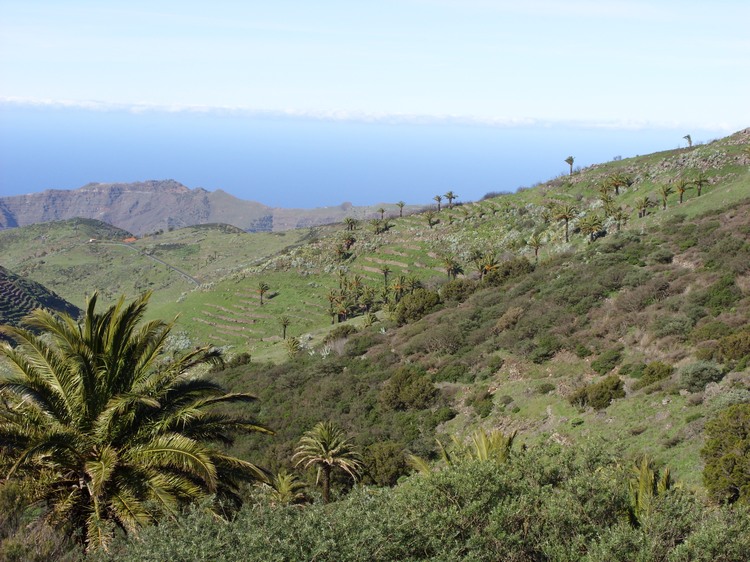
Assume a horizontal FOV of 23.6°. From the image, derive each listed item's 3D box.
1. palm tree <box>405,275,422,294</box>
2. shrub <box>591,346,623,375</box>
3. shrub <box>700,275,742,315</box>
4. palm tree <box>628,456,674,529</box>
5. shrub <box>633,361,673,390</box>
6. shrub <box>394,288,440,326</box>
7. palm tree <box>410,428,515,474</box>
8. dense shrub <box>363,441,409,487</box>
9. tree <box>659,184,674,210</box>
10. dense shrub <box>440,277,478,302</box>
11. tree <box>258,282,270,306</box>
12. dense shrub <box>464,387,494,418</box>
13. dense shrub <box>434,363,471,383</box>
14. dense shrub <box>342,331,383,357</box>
[{"bbox_3d":[8.995,1.402,420.000,4.205,5.841,4.205,2,6,1],"label":"palm tree"},{"bbox_3d":[26.399,9.066,205.000,3.649,3.193,3.102,3,6,7],"label":"shrub"},{"bbox_3d":[34.694,1.352,180.000,4.210,3.800,3.780,2,6,0],"label":"shrub"},{"bbox_3d":[10.728,8.313,70.000,2.025,2.959,2.025,3,6,9],"label":"palm tree"},{"bbox_3d":[31.645,10.776,205.000,4.470,3.350,3.800,2,6,0],"label":"shrub"},{"bbox_3d":[10.402,6.241,440.000,11.030,8.640,9.380,2,6,0],"label":"shrub"},{"bbox_3d":[3.310,7.225,68.000,4.090,3.290,4.090,2,6,0],"label":"palm tree"},{"bbox_3d":[0.872,16.842,165.000,4.320,4.320,4.100,2,6,0],"label":"dense shrub"},{"bbox_3d":[62.428,-17.883,385.000,3.430,5.570,3.430,2,6,0],"label":"tree"},{"bbox_3d":[21.622,2.431,460.000,9.530,6.020,8.100,2,6,0],"label":"dense shrub"},{"bbox_3d":[-40.569,4.956,660.000,4.320,8.640,4.320,2,6,0],"label":"tree"},{"bbox_3d":[11.045,12.841,190.000,3.171,3.382,2.695,2,6,3],"label":"dense shrub"},{"bbox_3d":[9.149,10.943,215.000,4.545,2.392,4.090,2,6,3],"label":"dense shrub"},{"bbox_3d":[-1.375,7.475,215.000,5.020,2.950,4.520,2,6,0],"label":"dense shrub"}]

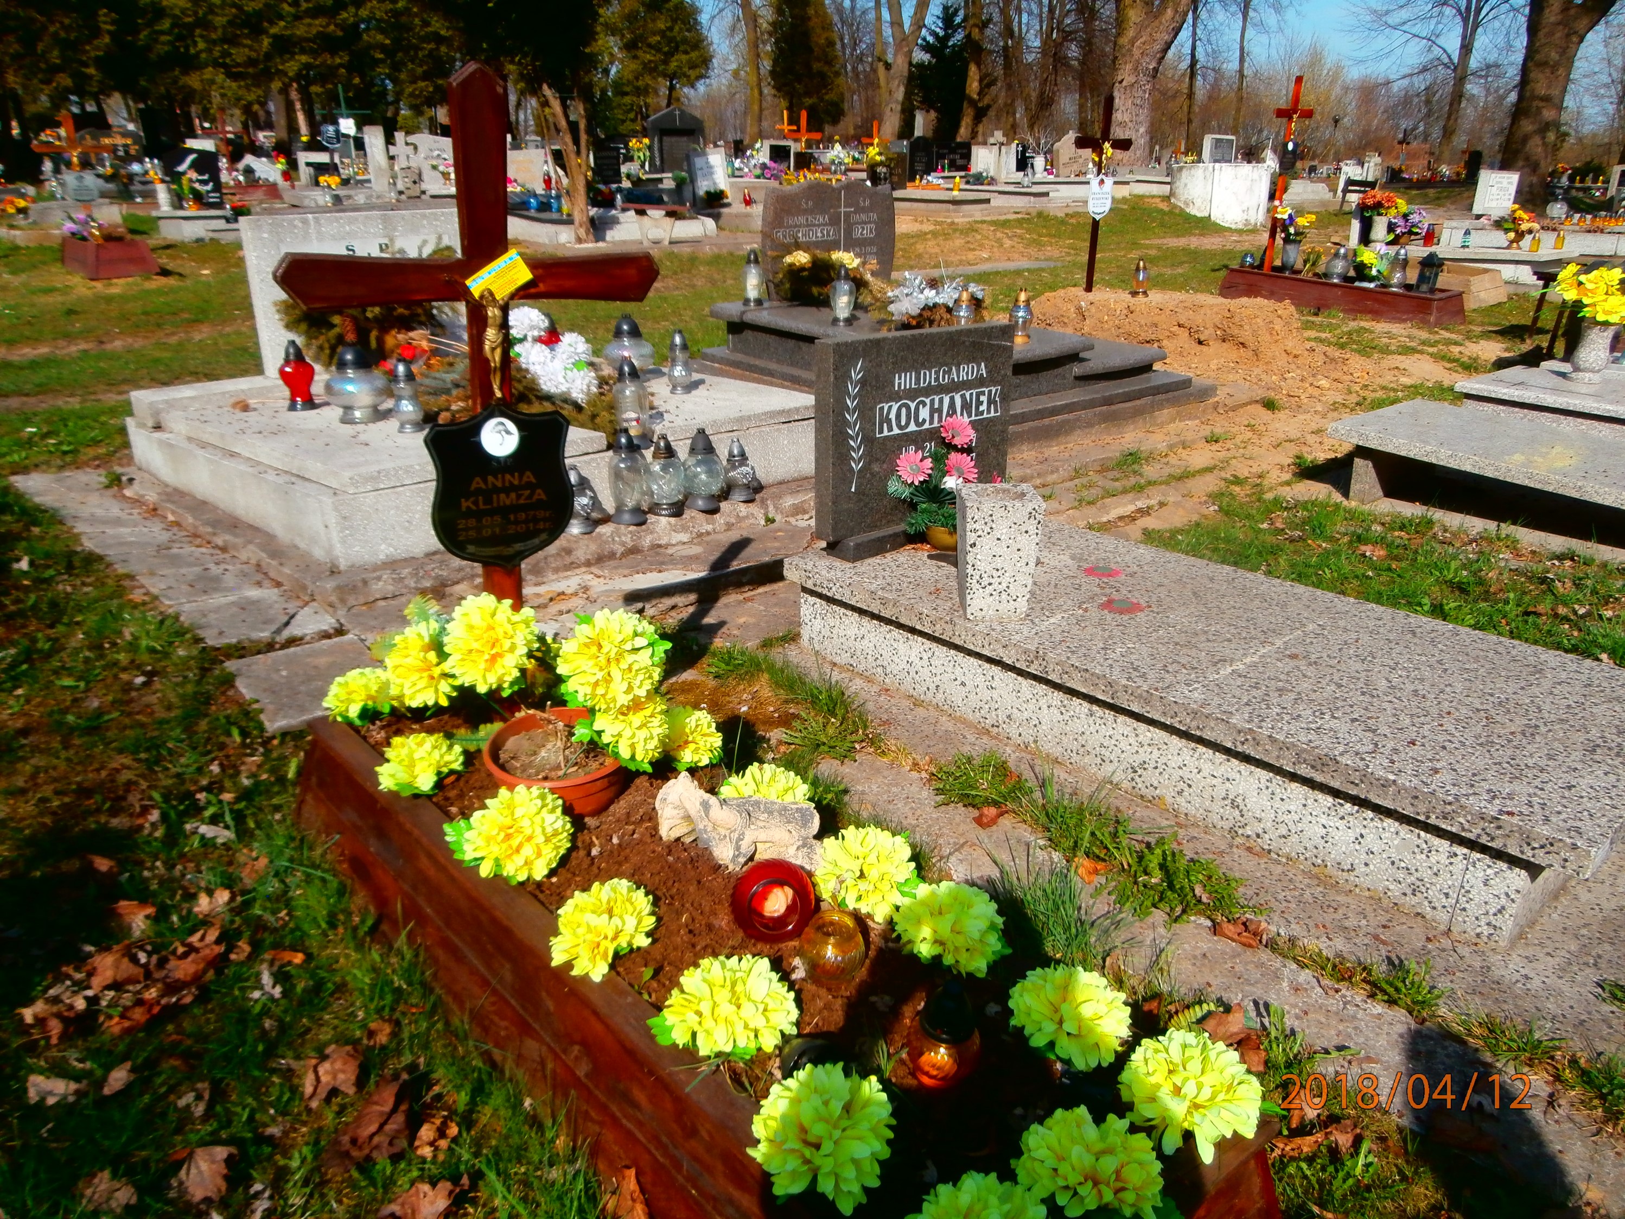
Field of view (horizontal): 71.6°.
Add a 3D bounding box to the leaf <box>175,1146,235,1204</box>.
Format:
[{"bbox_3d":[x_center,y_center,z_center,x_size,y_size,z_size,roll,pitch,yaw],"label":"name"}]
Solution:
[{"bbox_3d":[-0.771,0.718,1.430,0.072,0.027,0.076,-14,25,-33],"label":"leaf"}]

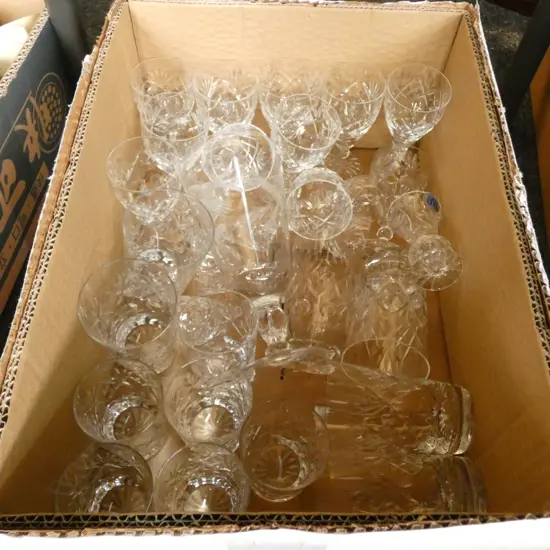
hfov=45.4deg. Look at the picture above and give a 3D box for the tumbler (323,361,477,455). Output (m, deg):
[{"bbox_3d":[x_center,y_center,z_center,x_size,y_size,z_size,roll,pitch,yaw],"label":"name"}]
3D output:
[{"bbox_3d":[0.104,0.118,0.569,0.126,0.073,0.073,5,90,-1],"label":"tumbler"}]

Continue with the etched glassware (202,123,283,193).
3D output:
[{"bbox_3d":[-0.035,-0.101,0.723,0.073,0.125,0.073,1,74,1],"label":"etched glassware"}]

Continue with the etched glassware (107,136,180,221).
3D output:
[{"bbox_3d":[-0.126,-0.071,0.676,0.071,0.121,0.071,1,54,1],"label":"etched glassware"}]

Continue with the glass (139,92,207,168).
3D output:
[{"bbox_3d":[-0.098,-0.117,0.687,0.067,0.130,0.067,0,57,-1],"label":"glass"}]

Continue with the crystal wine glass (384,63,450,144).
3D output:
[{"bbox_3d":[0.145,-0.152,0.714,0.067,0.130,0.067,0,57,-1],"label":"crystal wine glass"}]

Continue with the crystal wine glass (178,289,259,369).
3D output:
[{"bbox_3d":[-0.049,0.060,0.598,0.070,0.080,0.070,0,57,-1],"label":"crystal wine glass"}]

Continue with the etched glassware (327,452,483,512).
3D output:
[{"bbox_3d":[0.117,0.198,0.599,0.138,0.073,0.073,4,54,-2],"label":"etched glassware"}]

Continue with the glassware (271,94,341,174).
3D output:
[{"bbox_3d":[0.029,-0.128,0.778,0.075,0.151,0.075,4,60,-3],"label":"glassware"}]

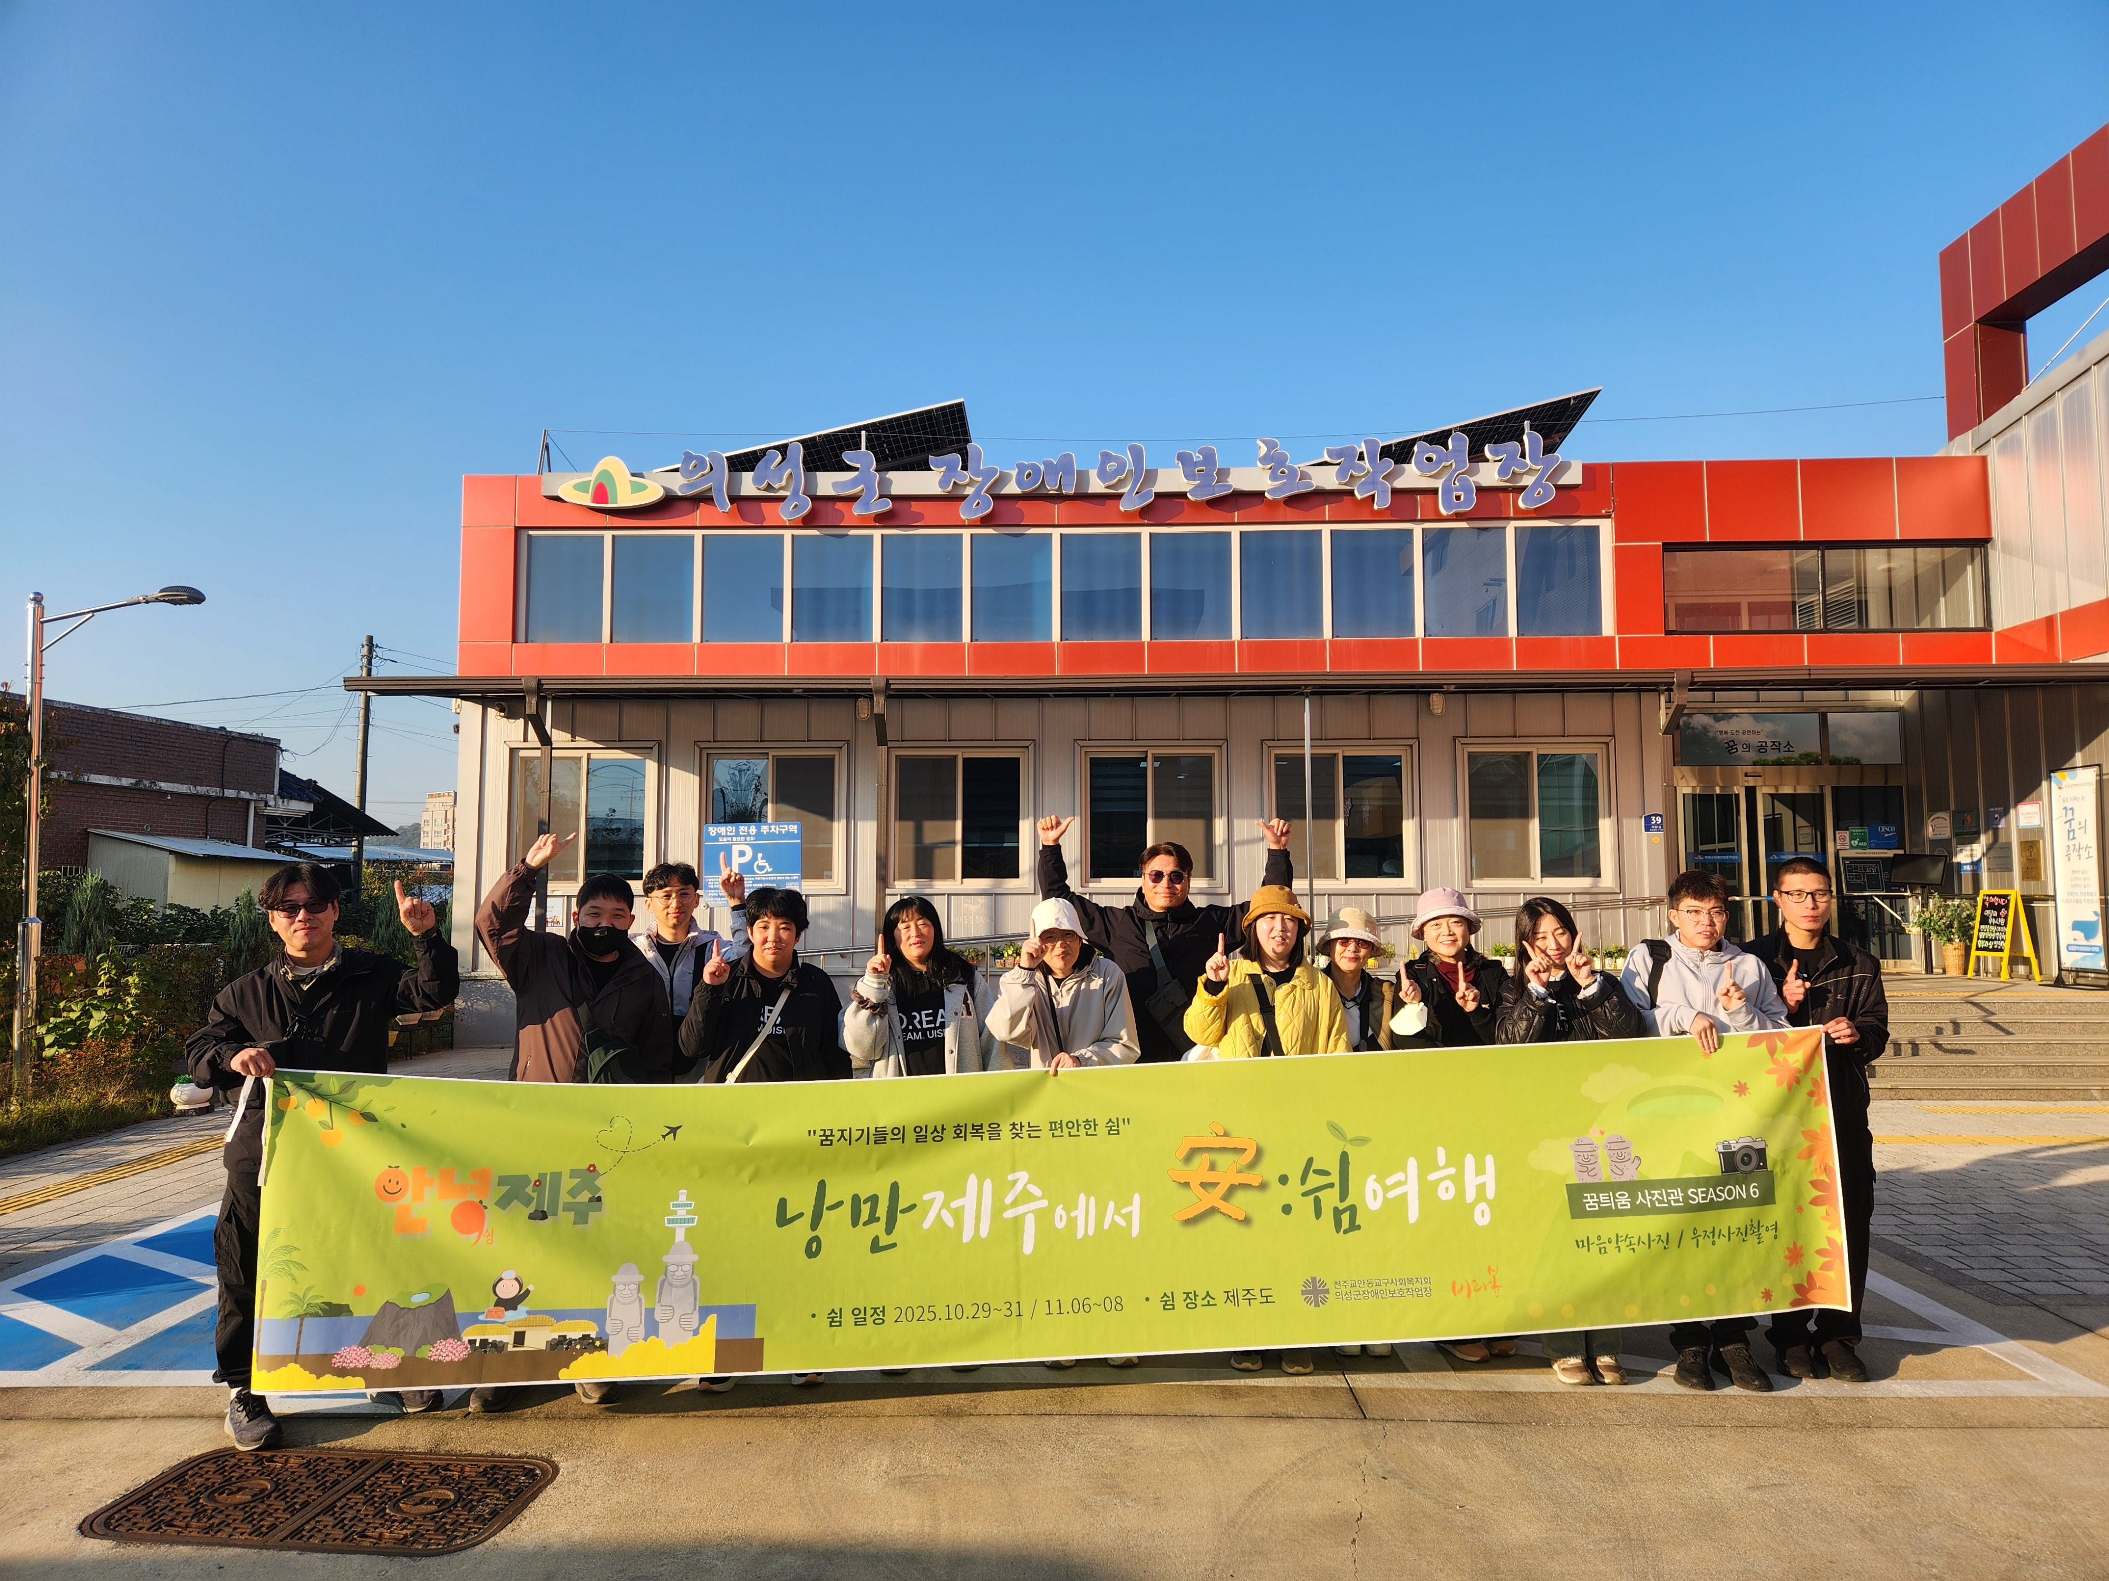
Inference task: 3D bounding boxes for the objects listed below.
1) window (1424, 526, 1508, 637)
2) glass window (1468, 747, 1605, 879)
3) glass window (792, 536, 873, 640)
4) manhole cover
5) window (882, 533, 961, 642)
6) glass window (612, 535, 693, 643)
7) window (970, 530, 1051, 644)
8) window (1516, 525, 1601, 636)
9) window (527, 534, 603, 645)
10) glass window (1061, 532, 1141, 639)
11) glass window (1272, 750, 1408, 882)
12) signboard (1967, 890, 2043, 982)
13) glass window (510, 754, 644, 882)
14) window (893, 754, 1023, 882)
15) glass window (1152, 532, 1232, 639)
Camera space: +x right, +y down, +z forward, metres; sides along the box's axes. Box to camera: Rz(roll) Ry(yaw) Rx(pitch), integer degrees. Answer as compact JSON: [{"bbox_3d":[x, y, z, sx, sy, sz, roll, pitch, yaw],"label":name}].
[{"bbox_3d":[4.301,-2.185,14.631,0.842,1.152,0.100,0,-4,2],"label":"window"},{"bbox_3d":[5.187,0.257,15.162,1.460,1.464,0.130,0,-4,2],"label":"glass window"},{"bbox_3d":[-2.365,-2.138,14.842,0.814,1.151,0.100,0,-4,2],"label":"glass window"},{"bbox_3d":[-1.952,1.908,3.737,1.074,0.040,0.560,-1,-4,6],"label":"manhole cover"},{"bbox_3d":[-1.422,-2.182,15.062,0.852,1.183,0.100,0,-4,2],"label":"window"},{"bbox_3d":[-4.276,-2.147,14.905,0.839,1.156,0.100,0,-4,2],"label":"glass window"},{"bbox_3d":[-0.449,-2.177,15.023,0.848,1.180,0.100,0,-4,2],"label":"window"},{"bbox_3d":[5.253,-2.189,14.600,0.839,1.132,0.100,0,-4,2],"label":"window"},{"bbox_3d":[-5.224,-2.142,14.935,0.825,1.140,0.100,0,-4,2],"label":"window"},{"bbox_3d":[0.493,-2.180,14.986,0.861,1.160,0.100,0,-4,2],"label":"glass window"},{"bbox_3d":[3.101,0.277,15.248,1.477,1.436,0.130,0,-4,2],"label":"glass window"},{"bbox_3d":[9.761,1.498,14.400,0.450,0.940,0.500,0,-4,-3],"label":"signboard"},{"bbox_3d":[-5.091,0.309,15.070,1.488,1.452,0.120,0,-4,2],"label":"glass window"},{"bbox_3d":[-1.062,0.298,15.422,1.456,1.416,0.130,0,-4,2],"label":"window"},{"bbox_3d":[1.457,-2.183,14.948,0.857,1.174,0.100,0,-4,2],"label":"glass window"}]

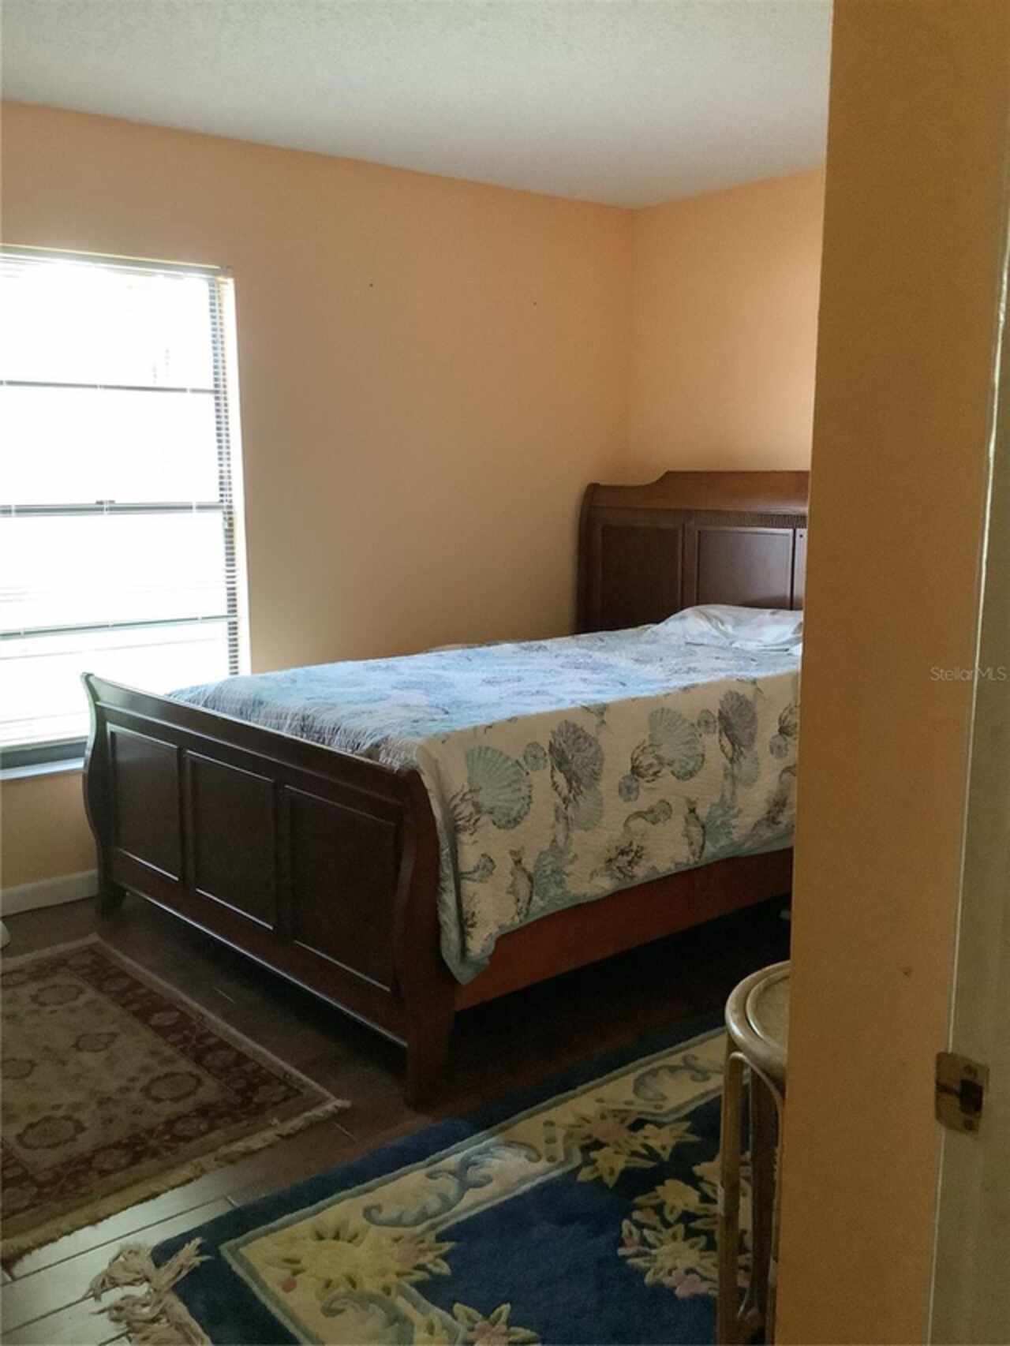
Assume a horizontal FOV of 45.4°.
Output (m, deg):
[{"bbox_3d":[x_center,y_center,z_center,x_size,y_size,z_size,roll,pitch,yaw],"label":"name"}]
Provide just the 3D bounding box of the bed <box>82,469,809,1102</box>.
[{"bbox_3d":[0.093,0.056,3.823,2.300,1.350,1.640,-9,13,-41],"label":"bed"}]

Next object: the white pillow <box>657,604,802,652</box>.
[{"bbox_3d":[0.833,-0.170,4.029,0.470,0.130,0.690,-9,13,-41],"label":"white pillow"}]

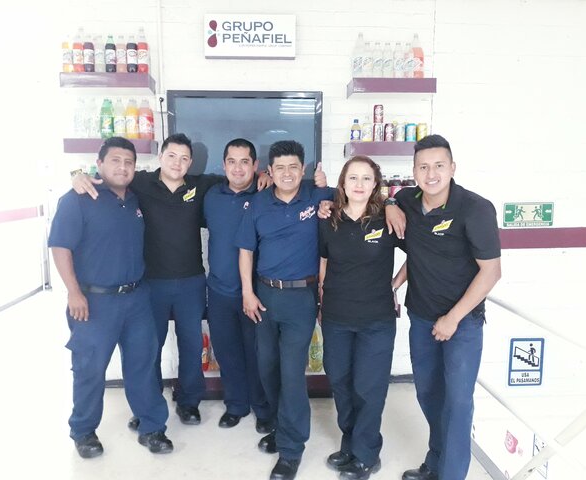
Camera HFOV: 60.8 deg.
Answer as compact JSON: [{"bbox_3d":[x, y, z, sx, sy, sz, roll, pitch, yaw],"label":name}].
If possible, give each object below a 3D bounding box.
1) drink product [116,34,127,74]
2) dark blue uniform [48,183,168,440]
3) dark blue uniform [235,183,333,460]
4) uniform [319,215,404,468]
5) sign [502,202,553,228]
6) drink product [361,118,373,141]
[{"bbox_3d":[-1.113,-1.200,3.239,0.071,0.238,0.071,0,6,-3],"label":"drink product"},{"bbox_3d":[-0.990,0.388,2.679,0.570,1.426,0.360,-3,7,-25],"label":"dark blue uniform"},{"bbox_3d":[-0.039,0.416,2.573,0.470,1.410,0.360,1,6,8],"label":"dark blue uniform"},{"bbox_3d":[0.351,0.507,2.562,0.420,1.290,0.320,1,6,7],"label":"uniform"},{"bbox_3d":[1.750,-0.187,3.705,0.372,0.178,0.012,0,7,-3],"label":"sign"},{"bbox_3d":[0.501,-0.740,3.360,0.070,0.175,0.070,0,6,-4],"label":"drink product"}]

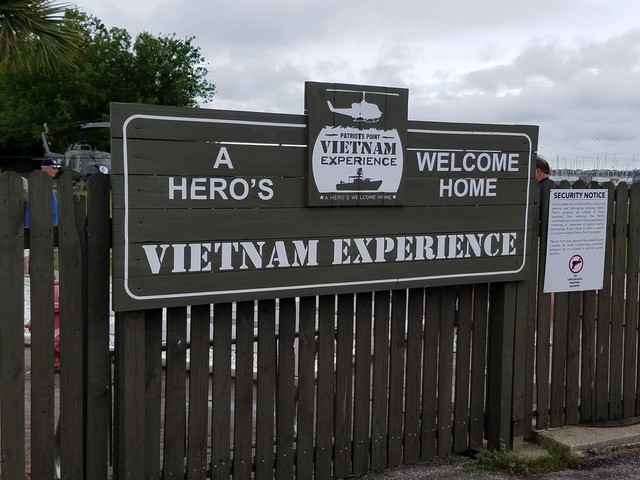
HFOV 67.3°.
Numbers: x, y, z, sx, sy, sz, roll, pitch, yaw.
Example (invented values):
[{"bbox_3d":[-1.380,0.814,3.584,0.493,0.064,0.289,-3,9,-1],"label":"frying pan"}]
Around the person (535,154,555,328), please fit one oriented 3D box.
[{"bbox_3d":[1.900,0.115,4.200,0.420,1.720,0.520,2,7,9],"label":"person"}]

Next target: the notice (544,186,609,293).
[{"bbox_3d":[1.546,0.005,2.887,0.457,0.610,0.015,-1,5,-19],"label":"notice"}]

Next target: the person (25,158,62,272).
[{"bbox_3d":[-3.320,-0.120,5.750,0.420,1.720,0.520,0,7,-6],"label":"person"}]

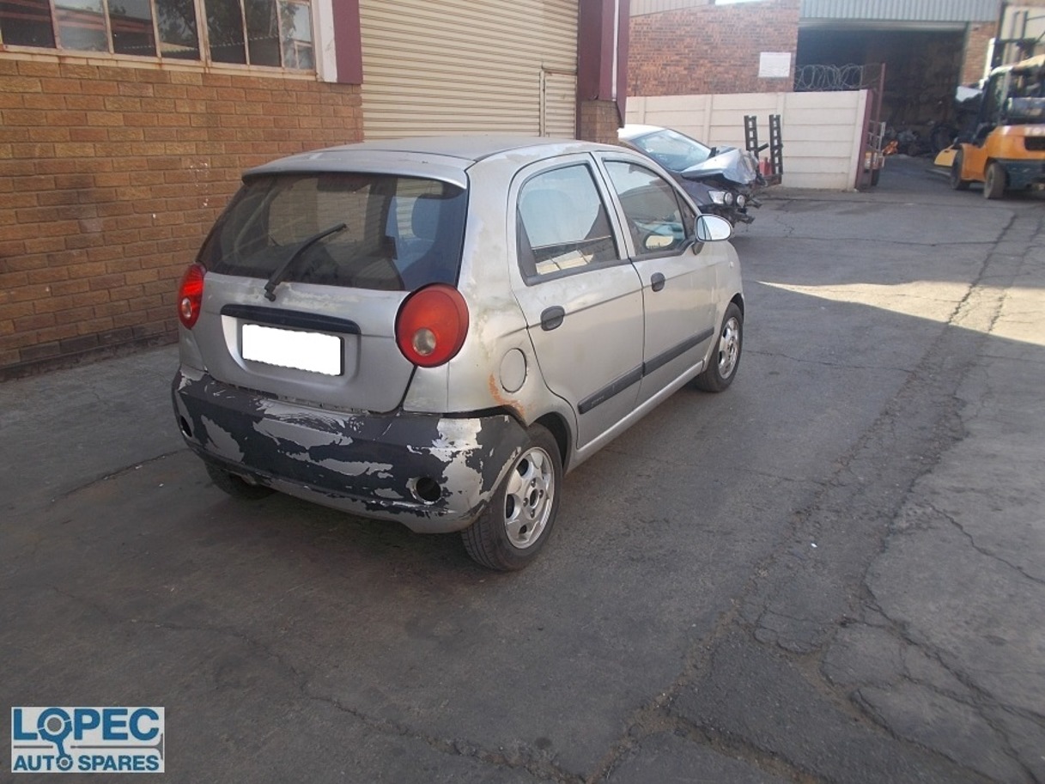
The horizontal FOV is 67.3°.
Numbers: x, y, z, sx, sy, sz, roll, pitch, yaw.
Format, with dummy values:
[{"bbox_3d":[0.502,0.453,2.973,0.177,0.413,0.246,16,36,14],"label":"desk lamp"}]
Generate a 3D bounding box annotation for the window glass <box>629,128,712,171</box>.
[{"bbox_3d":[2.163,-3.416,11.022,0.860,0.200,1.410,40,41,18],"label":"window glass"}]

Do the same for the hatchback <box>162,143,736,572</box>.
[{"bbox_3d":[0.059,-0.539,4.002,1.530,1.500,3.500,10,21,29],"label":"hatchback"}]

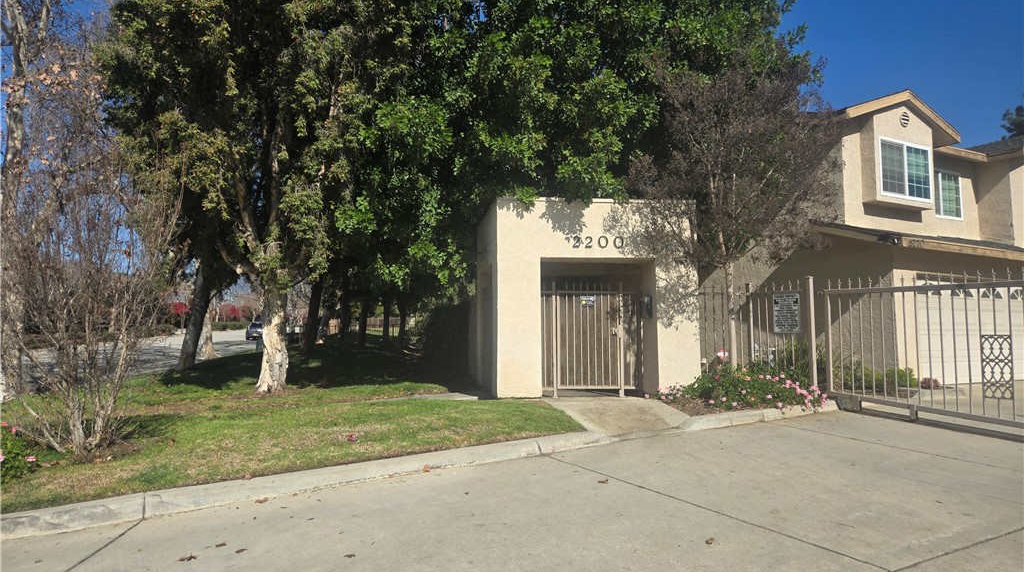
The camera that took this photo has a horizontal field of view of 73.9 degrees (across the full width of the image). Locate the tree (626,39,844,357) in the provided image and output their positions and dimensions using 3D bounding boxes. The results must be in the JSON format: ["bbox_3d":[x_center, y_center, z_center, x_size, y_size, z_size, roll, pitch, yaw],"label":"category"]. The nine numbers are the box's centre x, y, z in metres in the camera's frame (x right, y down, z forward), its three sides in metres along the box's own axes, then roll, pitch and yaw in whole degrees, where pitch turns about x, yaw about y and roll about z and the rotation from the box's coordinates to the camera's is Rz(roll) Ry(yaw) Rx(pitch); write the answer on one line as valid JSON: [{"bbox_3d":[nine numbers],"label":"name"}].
[{"bbox_3d":[3.580,-0.984,10.883,3.300,5.570,3.100,1,-4,-10],"label":"tree"}]

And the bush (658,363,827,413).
[{"bbox_3d":[3.670,1.541,10.724,2.550,0.670,1.200,1,-4,-8],"label":"bush"}]

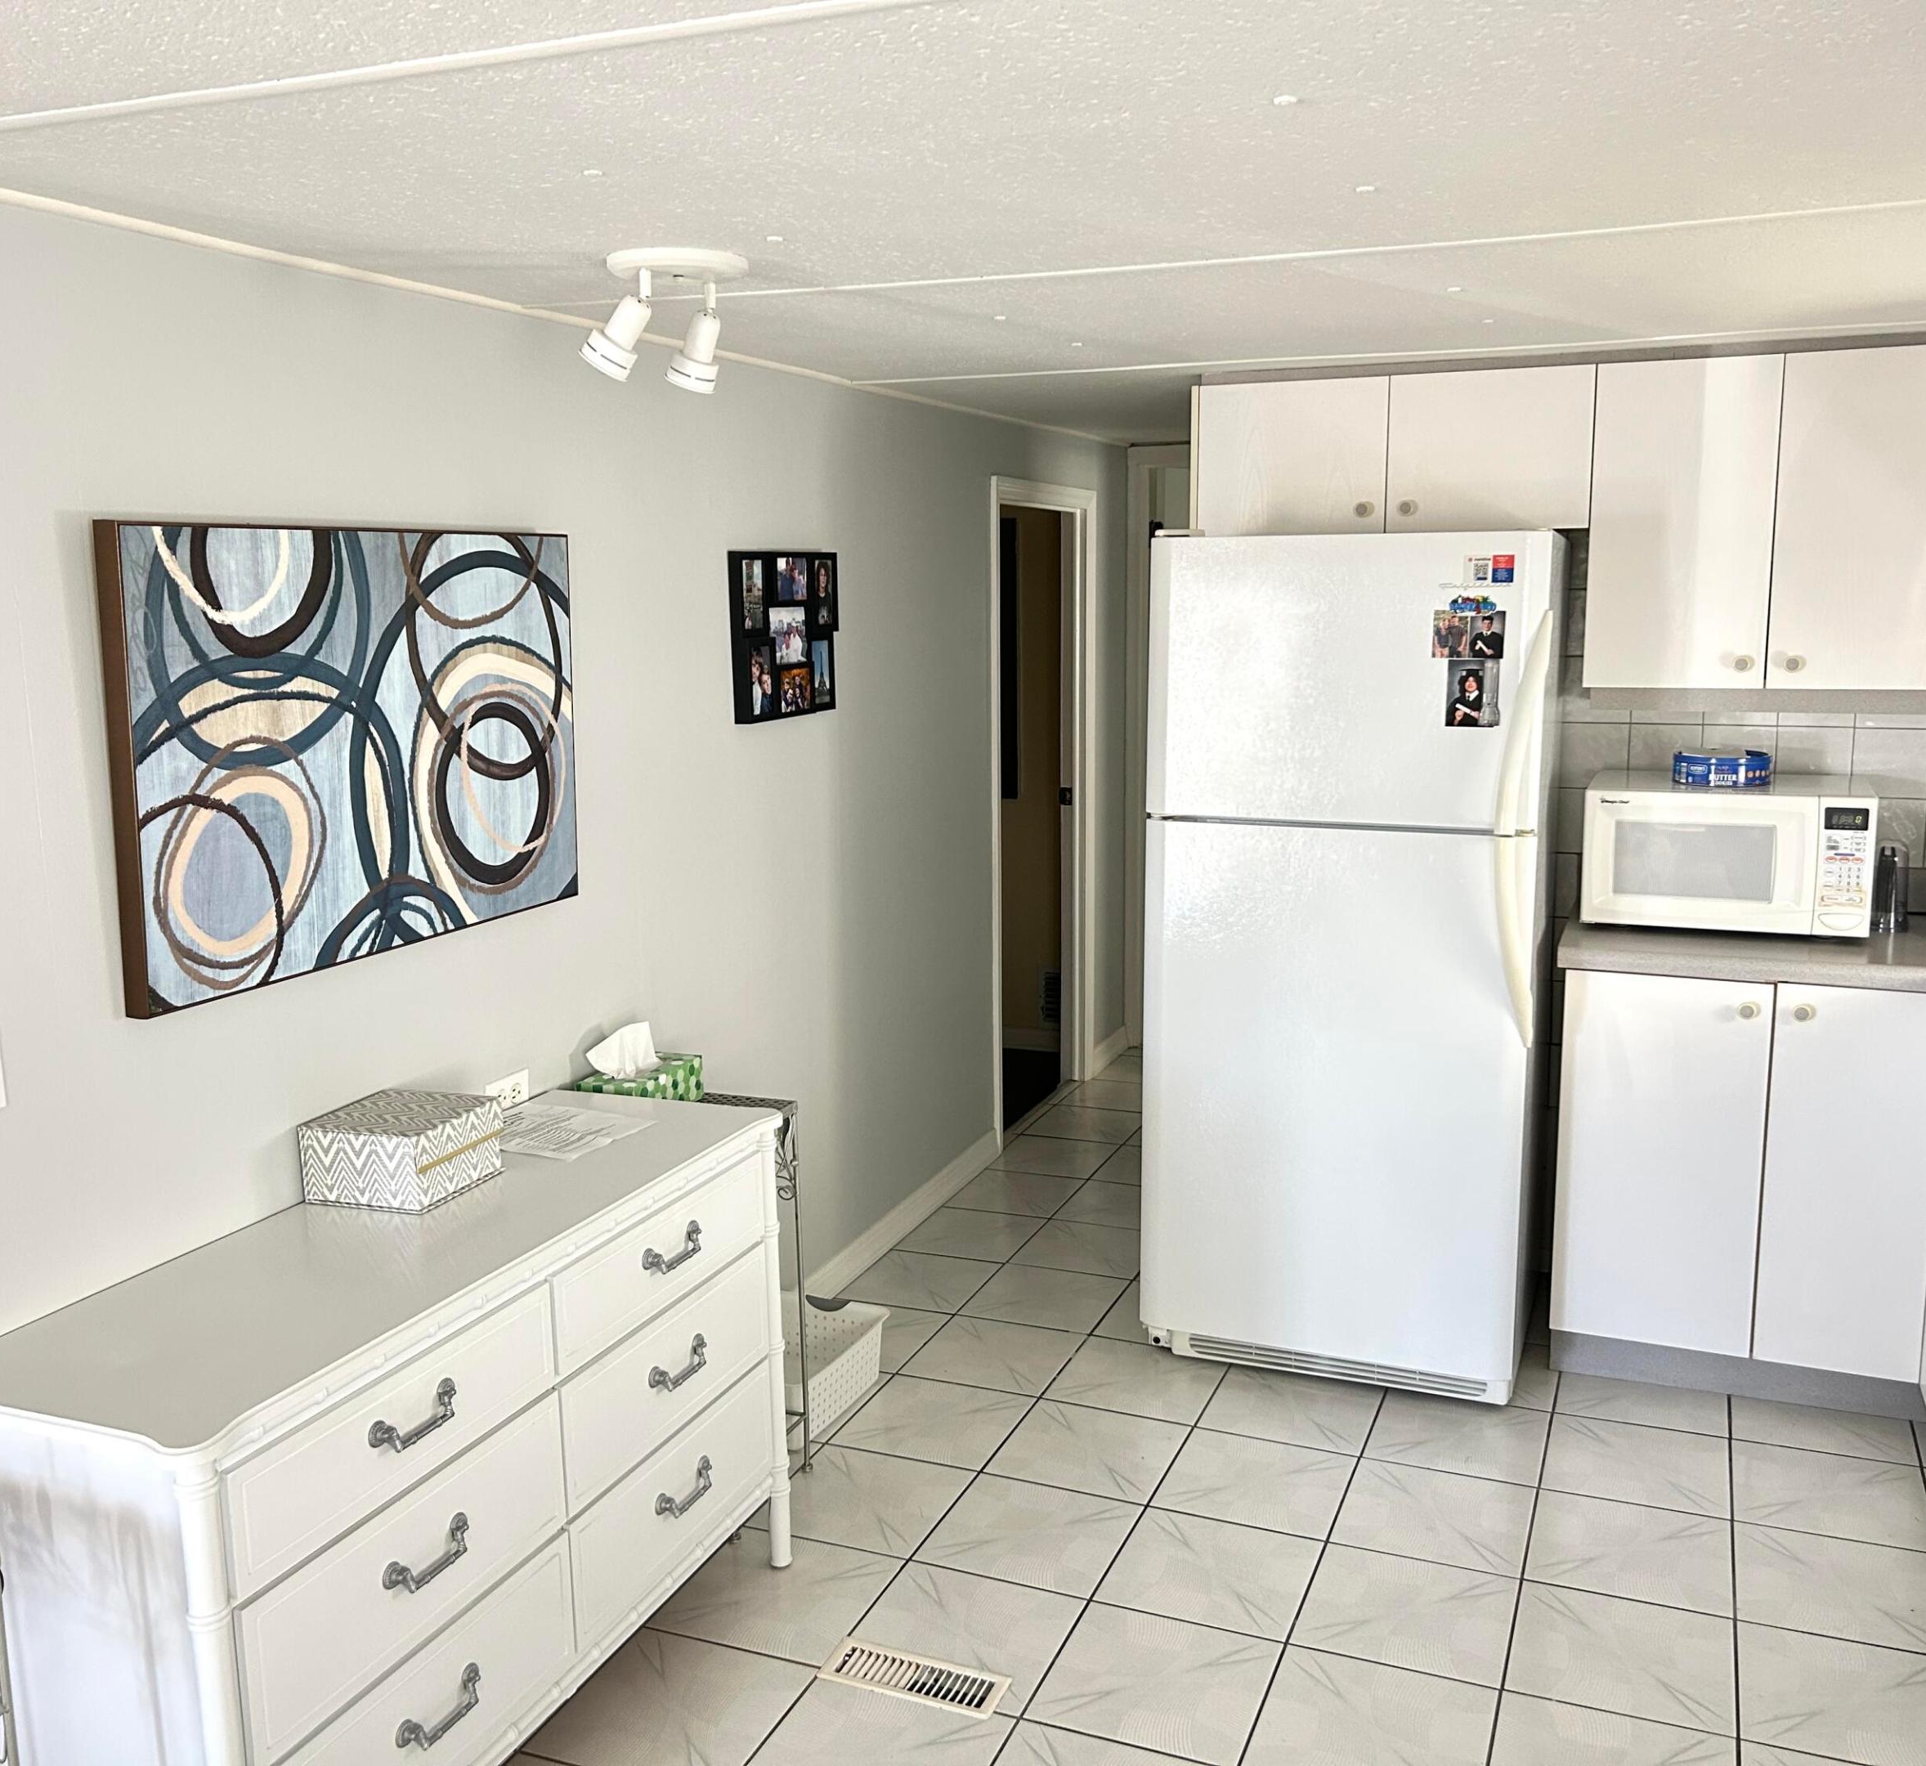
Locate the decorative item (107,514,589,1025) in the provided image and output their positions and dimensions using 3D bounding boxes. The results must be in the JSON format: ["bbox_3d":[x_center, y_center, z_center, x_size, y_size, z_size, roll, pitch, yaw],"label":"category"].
[{"bbox_3d":[-0.860,-0.207,2.609,0.040,0.614,0.923,3,11,22],"label":"decorative item"}]

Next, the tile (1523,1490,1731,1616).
[{"bbox_3d":[1.145,1.147,3.033,0.320,0.010,0.320,3,11,22],"label":"tile"}]

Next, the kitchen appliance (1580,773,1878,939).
[{"bbox_3d":[1.627,-0.065,3.780,0.541,0.292,0.384,3,11,22],"label":"kitchen appliance"}]

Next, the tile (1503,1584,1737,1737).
[{"bbox_3d":[1.025,1.203,2.748,0.321,0.010,0.321,3,10,22],"label":"tile"}]

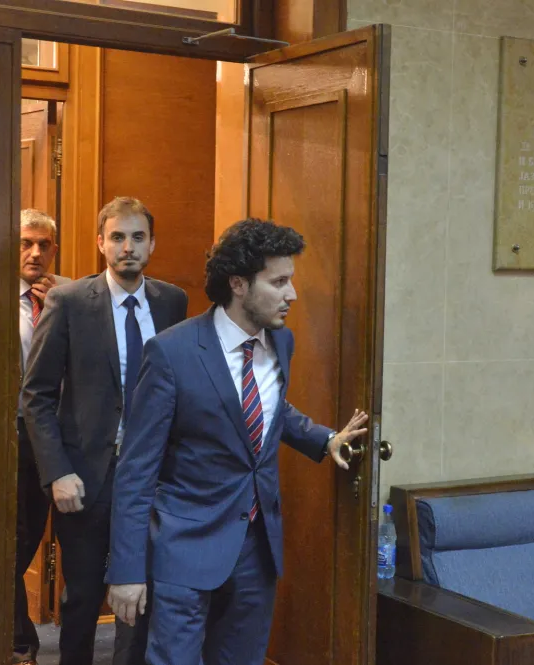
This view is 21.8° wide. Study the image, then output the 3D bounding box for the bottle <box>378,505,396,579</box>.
[{"bbox_3d":[0.397,0.688,4.580,0.063,0.238,0.063,2,3,7],"label":"bottle"}]

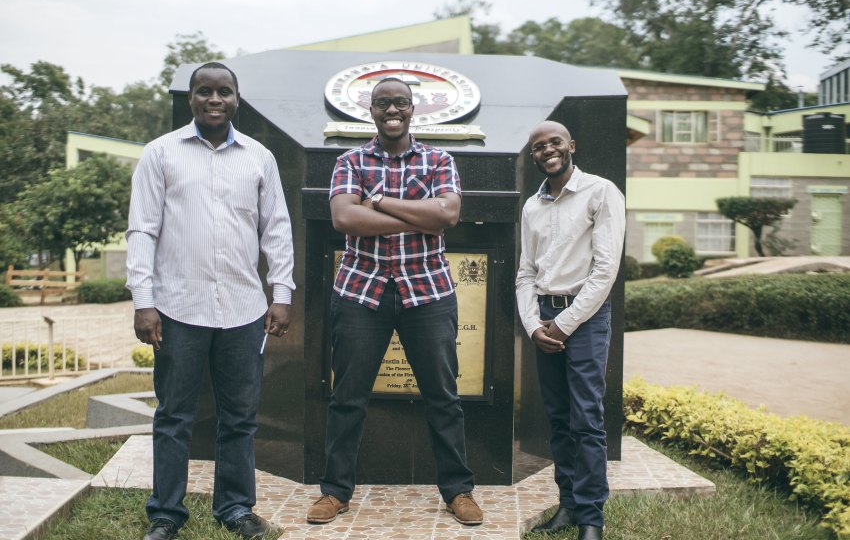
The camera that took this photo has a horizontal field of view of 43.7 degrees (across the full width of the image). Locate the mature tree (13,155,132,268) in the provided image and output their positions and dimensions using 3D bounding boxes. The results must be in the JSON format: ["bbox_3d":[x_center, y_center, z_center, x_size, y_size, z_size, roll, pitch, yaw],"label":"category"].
[{"bbox_3d":[-8.919,-1.253,26.974,3.157,3.353,3.100,0,3,0],"label":"mature tree"}]

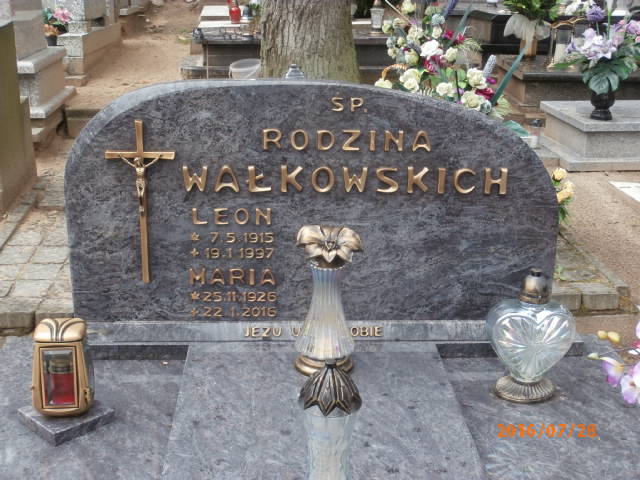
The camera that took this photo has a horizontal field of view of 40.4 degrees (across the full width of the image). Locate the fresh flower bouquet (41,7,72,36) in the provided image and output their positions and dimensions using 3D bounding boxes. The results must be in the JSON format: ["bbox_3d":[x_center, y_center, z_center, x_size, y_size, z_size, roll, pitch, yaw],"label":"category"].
[{"bbox_3d":[-2.265,-1.886,7.500,0.250,0.250,0.220,-1,19,-3],"label":"fresh flower bouquet"}]

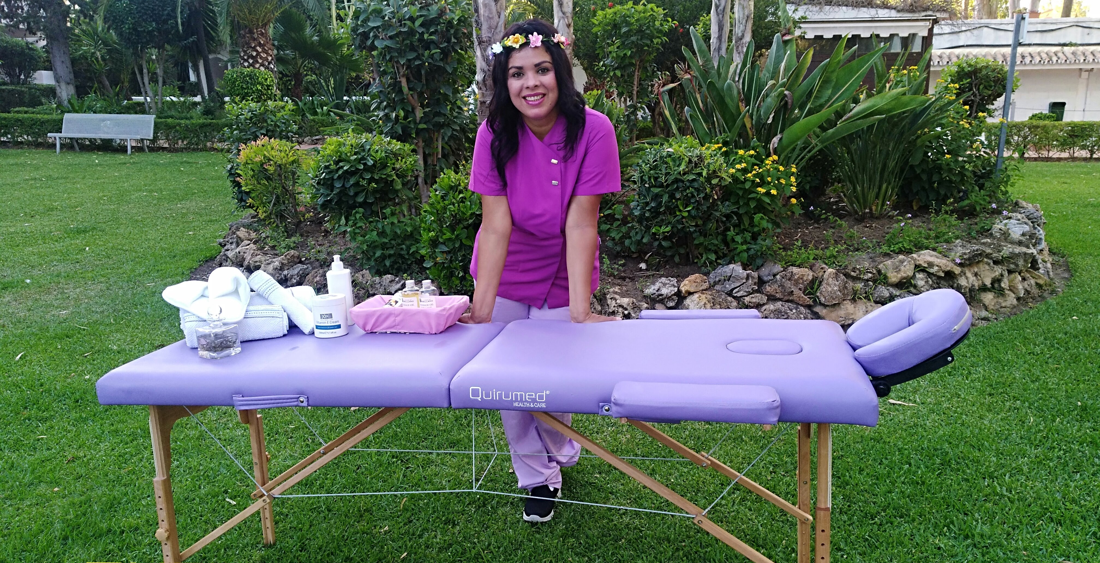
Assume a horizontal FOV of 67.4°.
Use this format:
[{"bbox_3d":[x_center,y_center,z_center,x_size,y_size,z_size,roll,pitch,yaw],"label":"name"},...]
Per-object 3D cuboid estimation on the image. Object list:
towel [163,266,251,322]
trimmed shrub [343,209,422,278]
[{"bbox_3d":[-0.987,0.037,2.380,0.235,0.140,0.180,2,12,12],"label":"towel"},{"bbox_3d":[-0.962,-0.223,4.750,0.465,0.416,0.450,0,13,0],"label":"trimmed shrub"}]

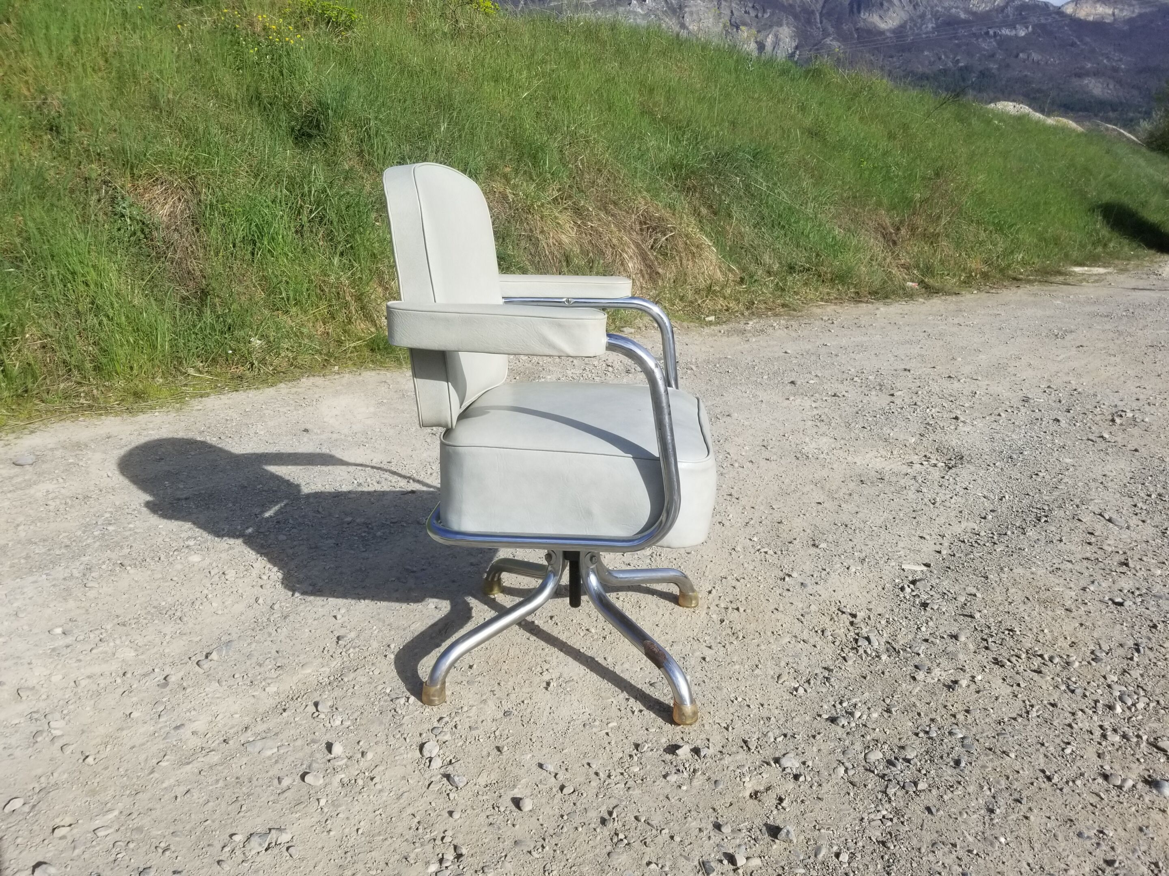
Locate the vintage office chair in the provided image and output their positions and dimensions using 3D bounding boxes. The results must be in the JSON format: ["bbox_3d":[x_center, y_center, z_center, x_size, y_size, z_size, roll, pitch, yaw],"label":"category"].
[{"bbox_3d":[-0.030,-0.024,1.607,0.546,0.912,0.554,2,16,7],"label":"vintage office chair"}]

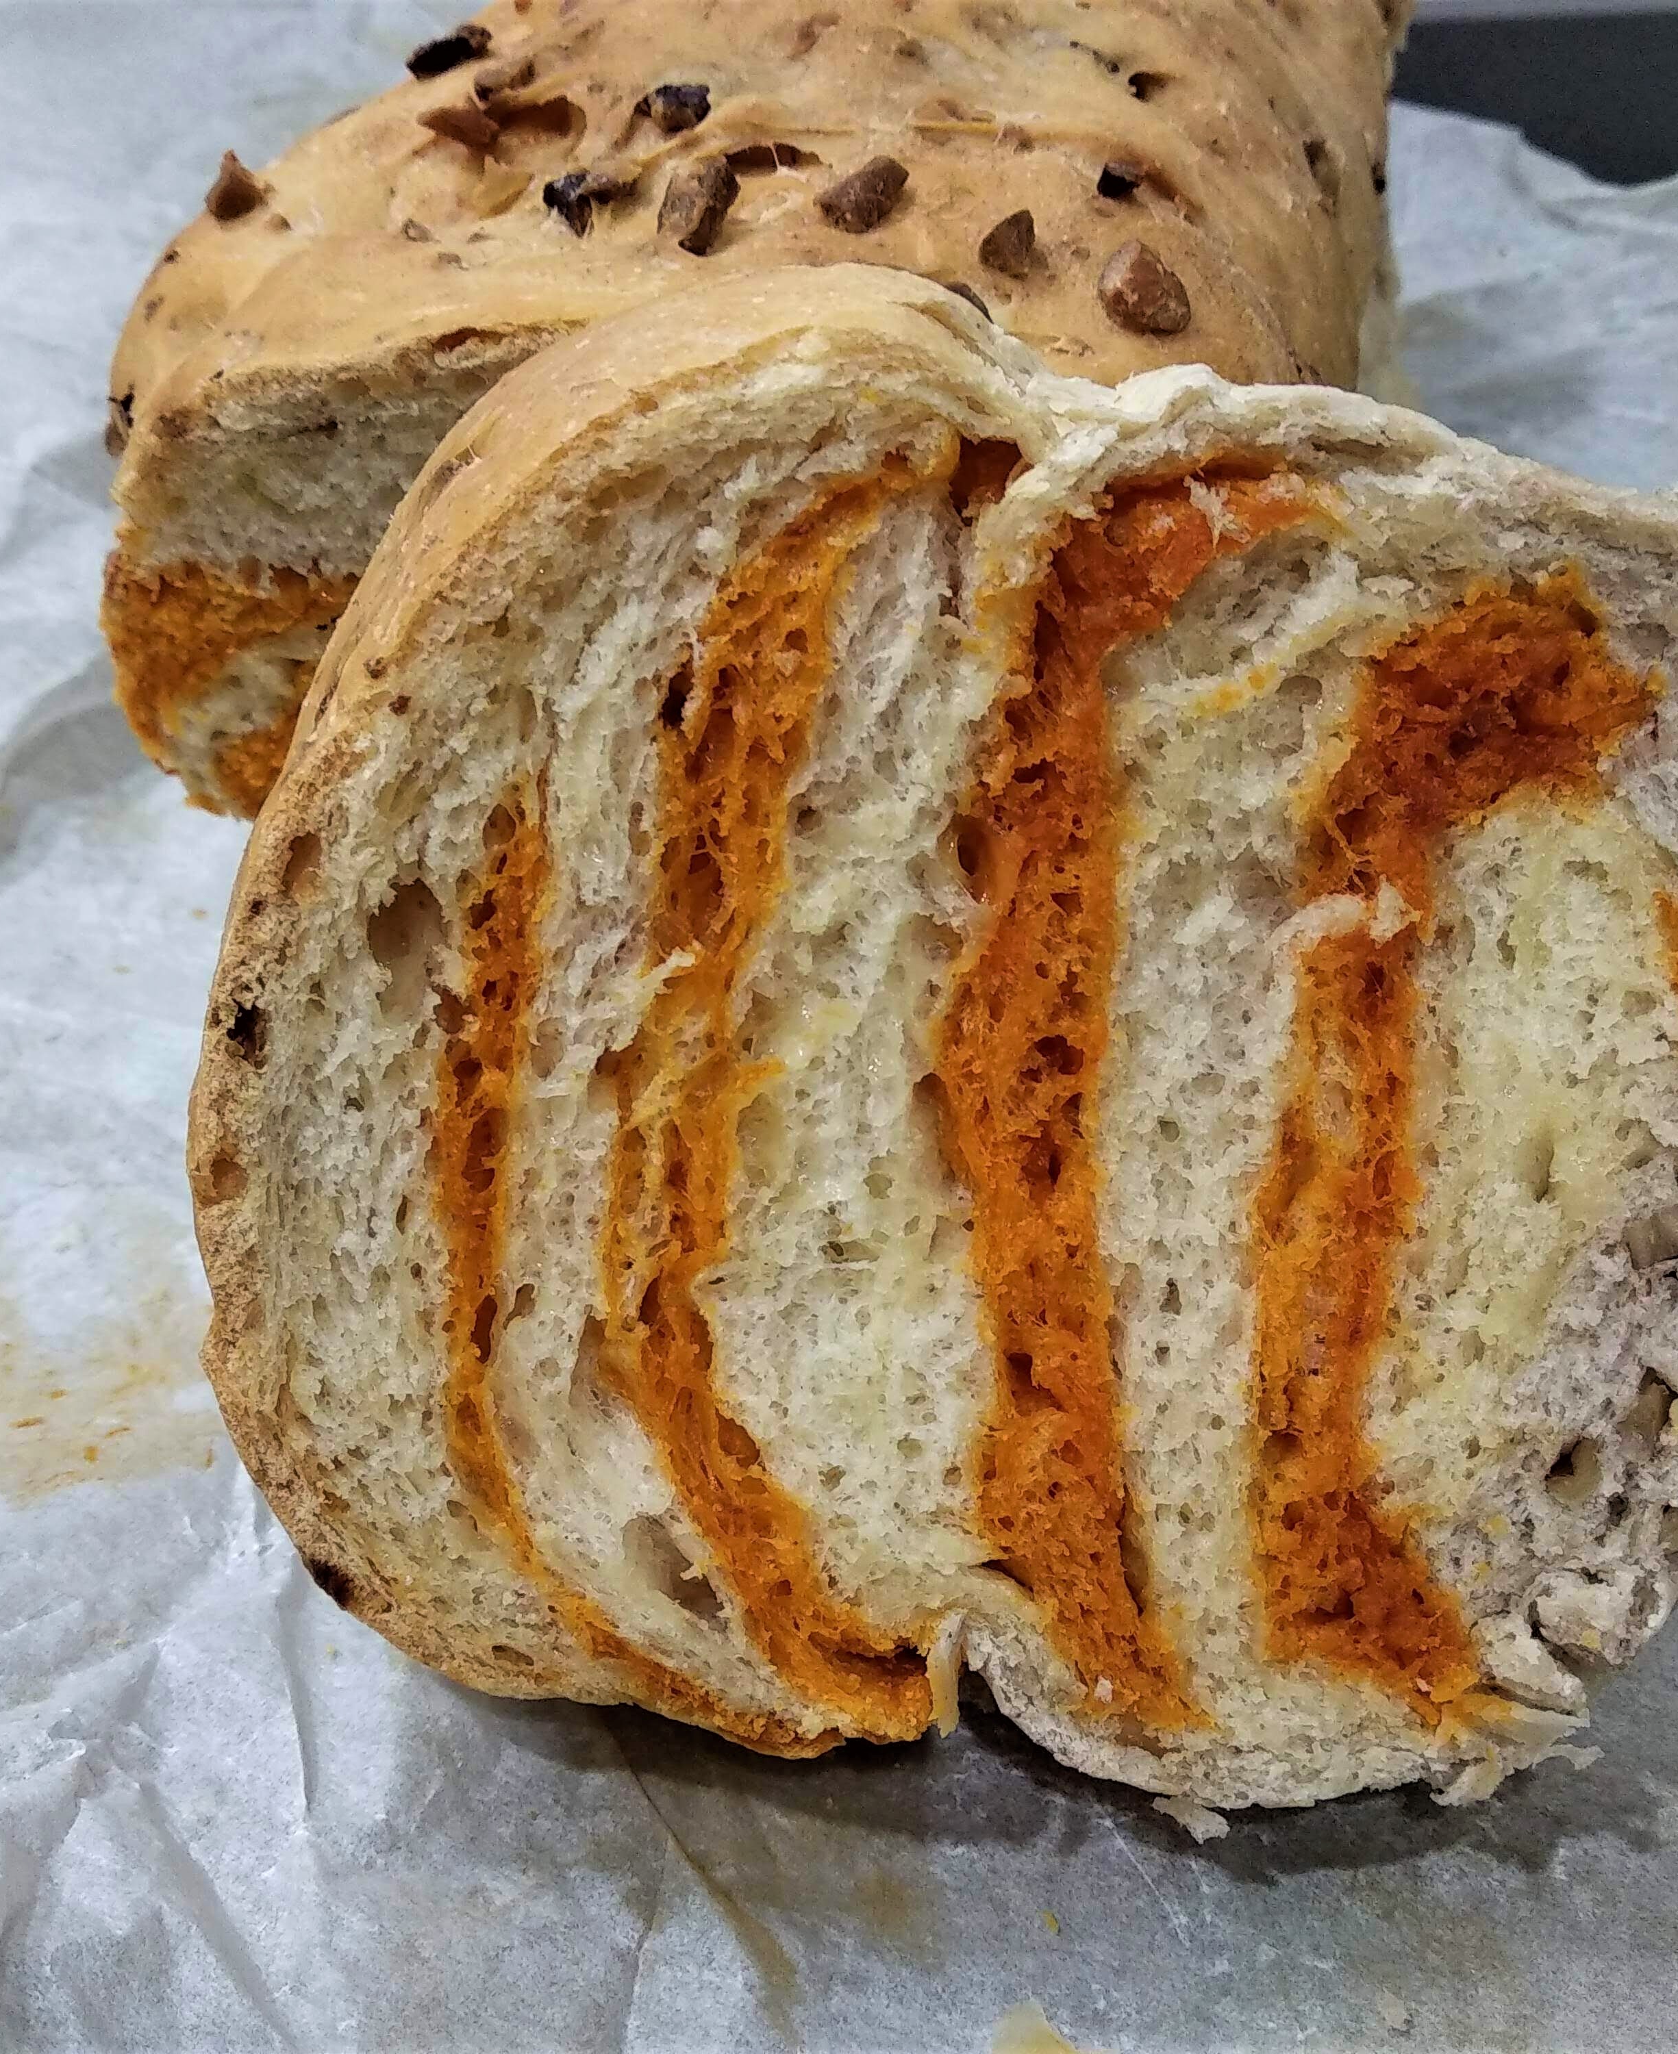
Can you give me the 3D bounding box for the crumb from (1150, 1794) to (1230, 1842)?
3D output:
[{"bbox_3d":[0.033,0.074,0.192,0.007,0.003,0.004,14,47,14],"label":"crumb"}]

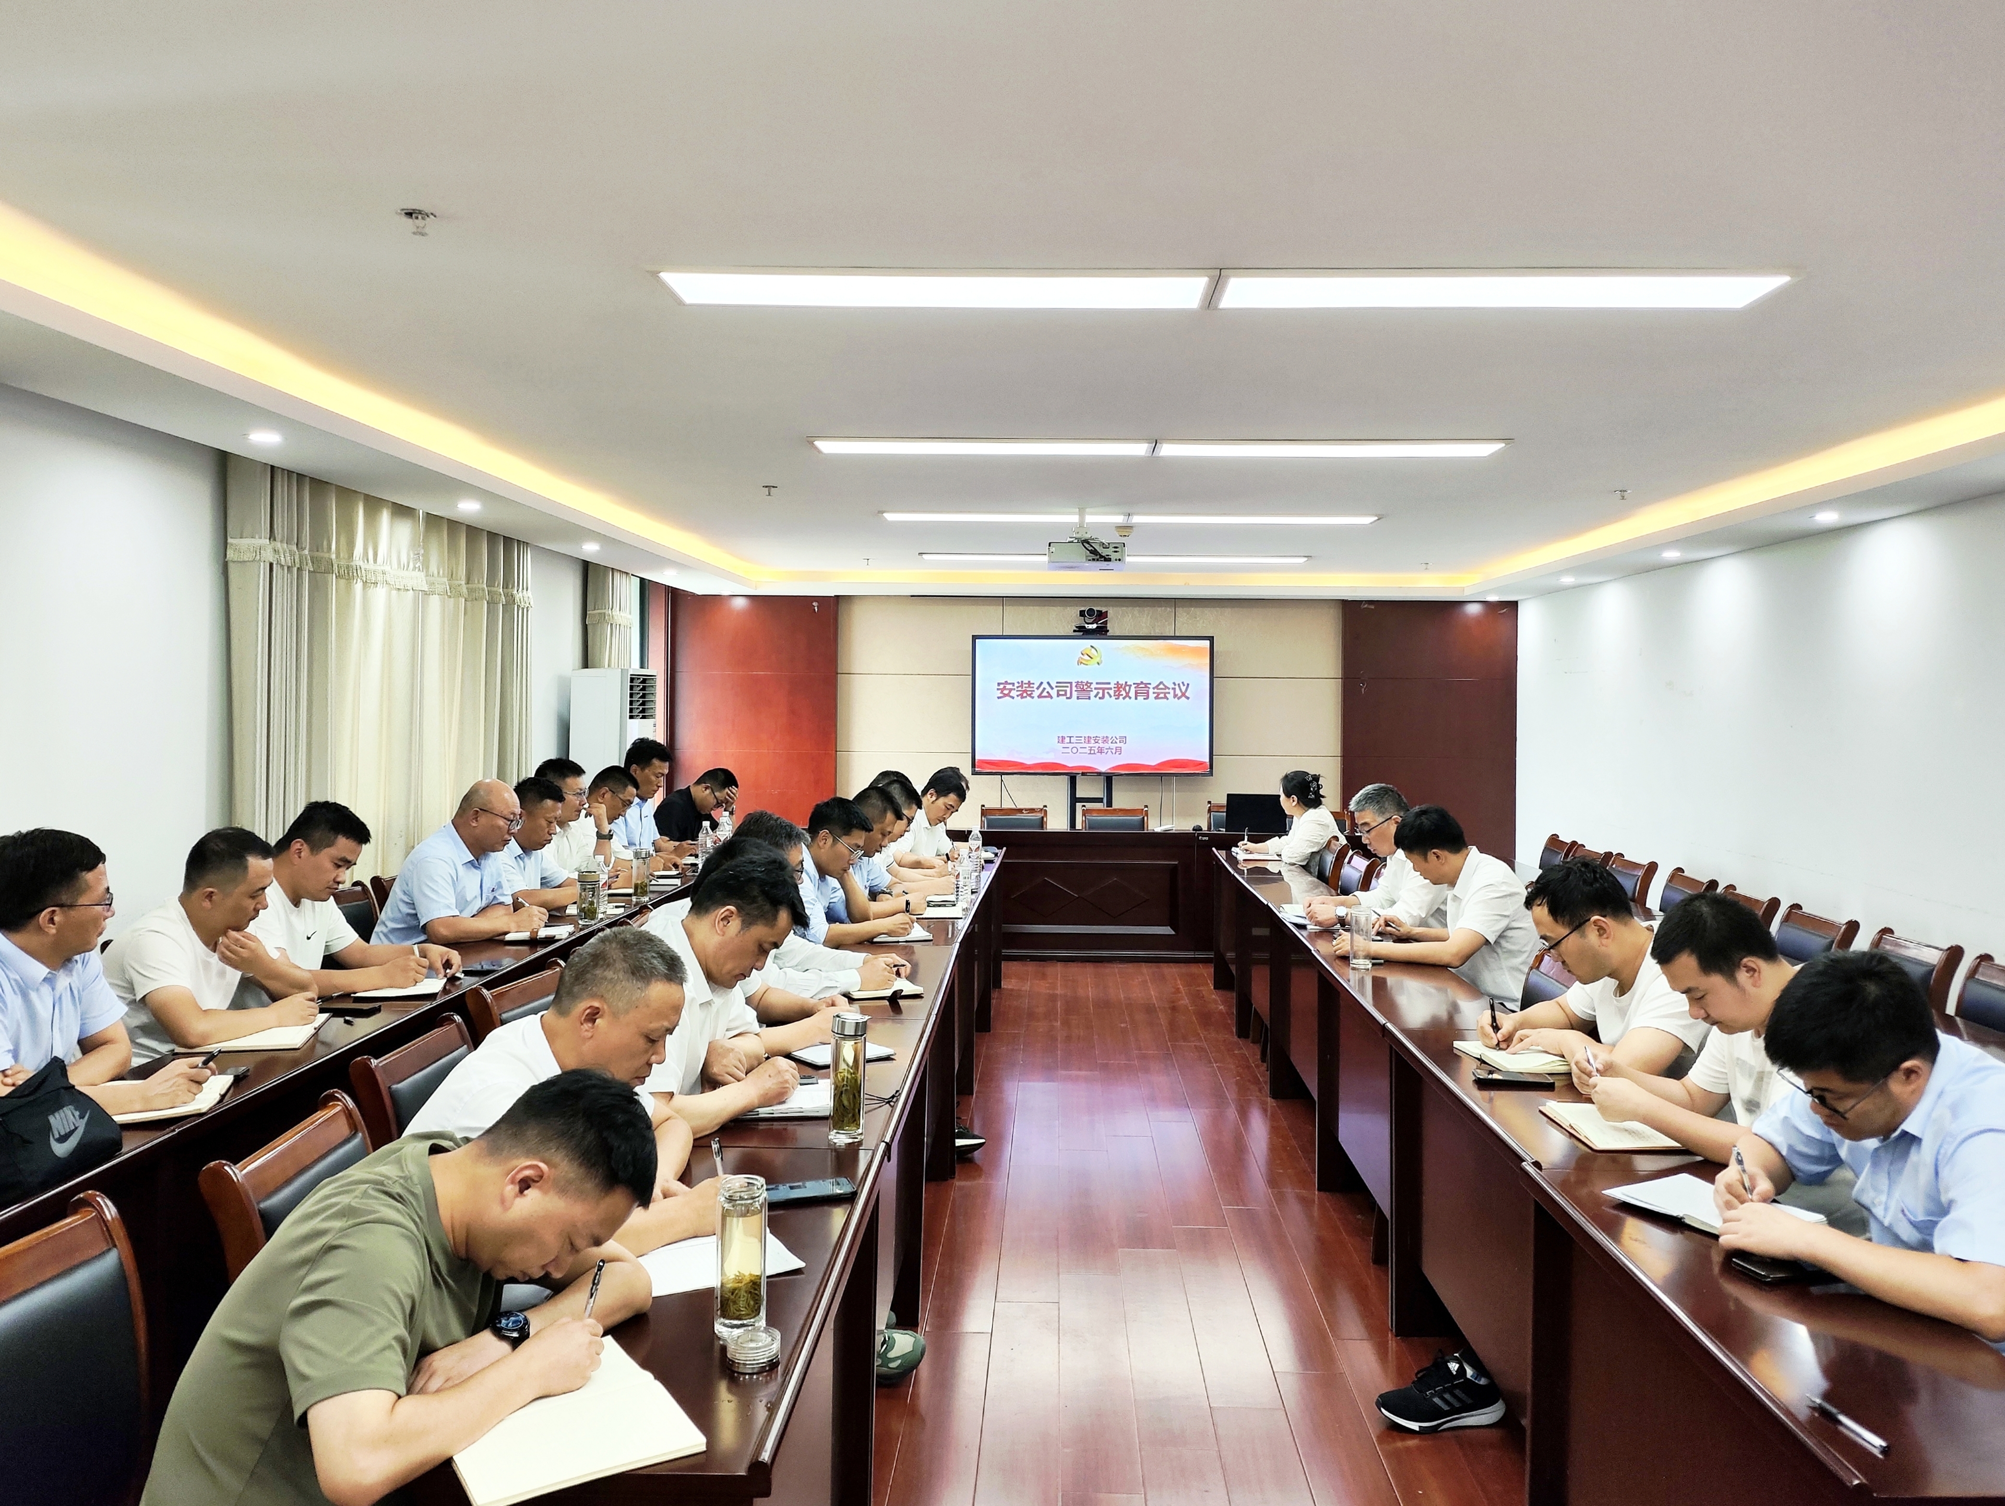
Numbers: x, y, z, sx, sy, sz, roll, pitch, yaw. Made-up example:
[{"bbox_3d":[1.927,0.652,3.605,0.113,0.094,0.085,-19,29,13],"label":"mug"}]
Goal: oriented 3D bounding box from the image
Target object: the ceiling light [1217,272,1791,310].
[{"bbox_3d":[1.064,-1.018,3.157,1.200,0.050,0.300,1,2,2],"label":"ceiling light"}]

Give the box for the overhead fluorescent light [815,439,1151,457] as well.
[{"bbox_3d":[-0.064,-1.095,5.102,1.200,0.050,0.300,1,2,2],"label":"overhead fluorescent light"}]

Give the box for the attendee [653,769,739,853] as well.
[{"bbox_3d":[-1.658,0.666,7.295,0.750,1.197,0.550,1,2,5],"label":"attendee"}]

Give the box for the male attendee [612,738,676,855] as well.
[{"bbox_3d":[-1.819,0.587,7.425,0.750,1.300,0.500,1,2,7],"label":"male attendee"}]

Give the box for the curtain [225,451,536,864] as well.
[{"bbox_3d":[-2.384,0.141,5.941,0.150,2.200,2.550,1,2,2],"label":"curtain"}]

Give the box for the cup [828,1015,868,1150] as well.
[{"bbox_3d":[-0.282,0.600,2.666,0.071,0.232,0.071,1,2,0],"label":"cup"}]

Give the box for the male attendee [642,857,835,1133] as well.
[{"bbox_3d":[-0.628,0.812,3.036,0.750,1.230,0.570,1,2,7],"label":"male attendee"}]

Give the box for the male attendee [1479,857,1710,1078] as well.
[{"bbox_3d":[1.441,0.872,3.357,0.700,1.260,0.550,1,2,-3],"label":"male attendee"}]

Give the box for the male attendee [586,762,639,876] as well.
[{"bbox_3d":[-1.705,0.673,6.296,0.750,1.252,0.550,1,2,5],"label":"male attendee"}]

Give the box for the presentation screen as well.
[{"bbox_3d":[0.642,-0.329,10.277,1.710,0.990,0.090,1,2,2],"label":"presentation screen"}]

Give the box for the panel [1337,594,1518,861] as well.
[{"bbox_3d":[3.100,0.077,10.644,1.280,2.370,0.050,1,2,2],"label":"panel"}]

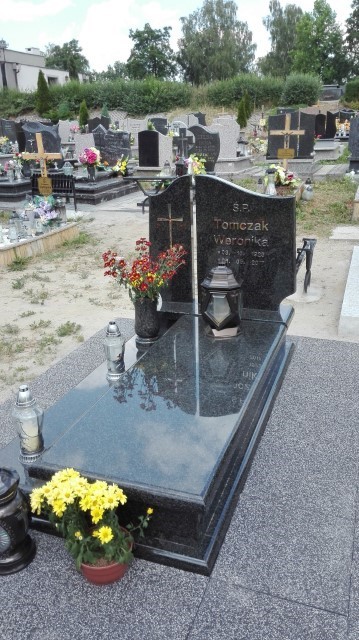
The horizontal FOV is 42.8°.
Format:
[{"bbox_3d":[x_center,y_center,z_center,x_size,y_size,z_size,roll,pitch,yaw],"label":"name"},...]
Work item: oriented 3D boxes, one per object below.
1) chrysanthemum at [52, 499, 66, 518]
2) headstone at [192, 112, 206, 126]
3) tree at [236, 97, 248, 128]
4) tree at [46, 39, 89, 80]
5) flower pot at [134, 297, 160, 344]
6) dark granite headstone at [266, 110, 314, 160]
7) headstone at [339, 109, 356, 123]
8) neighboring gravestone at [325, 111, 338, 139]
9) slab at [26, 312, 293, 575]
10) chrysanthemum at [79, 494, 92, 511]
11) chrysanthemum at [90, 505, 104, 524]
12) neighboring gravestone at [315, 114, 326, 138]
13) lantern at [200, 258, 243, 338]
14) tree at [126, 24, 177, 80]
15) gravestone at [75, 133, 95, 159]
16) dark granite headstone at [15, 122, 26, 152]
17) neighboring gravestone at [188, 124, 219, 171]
[{"bbox_3d":[-0.413,0.649,1.576,0.047,0.052,0.038,-8,22,-18],"label":"chrysanthemum"},{"bbox_3d":[0.918,-8.887,20.500,0.750,0.950,0.140,7,22,20],"label":"headstone"},{"bbox_3d":[3.096,-10.196,22.500,0.620,1.580,0.620,1,21,7],"label":"tree"},{"bbox_3d":[-14.676,-32.824,60.000,6.000,7.000,6.000,-5,20,-11],"label":"tree"},{"bbox_3d":[-0.202,-0.003,2.890,0.158,0.288,0.158,-1,20,0],"label":"flower pot"},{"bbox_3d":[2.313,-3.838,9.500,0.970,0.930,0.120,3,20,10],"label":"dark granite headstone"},{"bbox_3d":[5.136,-6.023,14.000,0.530,0.820,0.120,5,21,21],"label":"headstone"},{"bbox_3d":[4.979,-6.388,15.000,0.420,0.830,0.120,6,21,20],"label":"neighboring gravestone"},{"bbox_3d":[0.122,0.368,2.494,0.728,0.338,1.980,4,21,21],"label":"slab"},{"bbox_3d":[-0.300,0.582,1.460,0.042,0.042,0.032,5,21,21],"label":"chrysanthemum"},{"bbox_3d":[-0.284,0.672,1.586,0.047,0.052,0.038,-6,22,-13],"label":"chrysanthemum"},{"bbox_3d":[4.567,-6.254,14.800,0.380,0.750,0.120,6,21,20],"label":"neighboring gravestone"},{"bbox_3d":[0.250,-0.124,2.693,0.200,0.438,0.200,5,21,21],"label":"lantern"},{"bbox_3d":[-3.363,-31.049,55.000,6.000,8.000,6.000,-2,20,-2],"label":"tree"},{"bbox_3d":[-2.033,-3.692,9.800,0.490,0.660,0.120,6,21,20],"label":"gravestone"},{"bbox_3d":[-3.576,-4.083,10.300,0.320,0.740,0.120,5,21,21],"label":"dark granite headstone"},{"bbox_3d":[0.497,-3.418,9.100,0.660,0.920,0.100,5,21,21],"label":"neighboring gravestone"}]

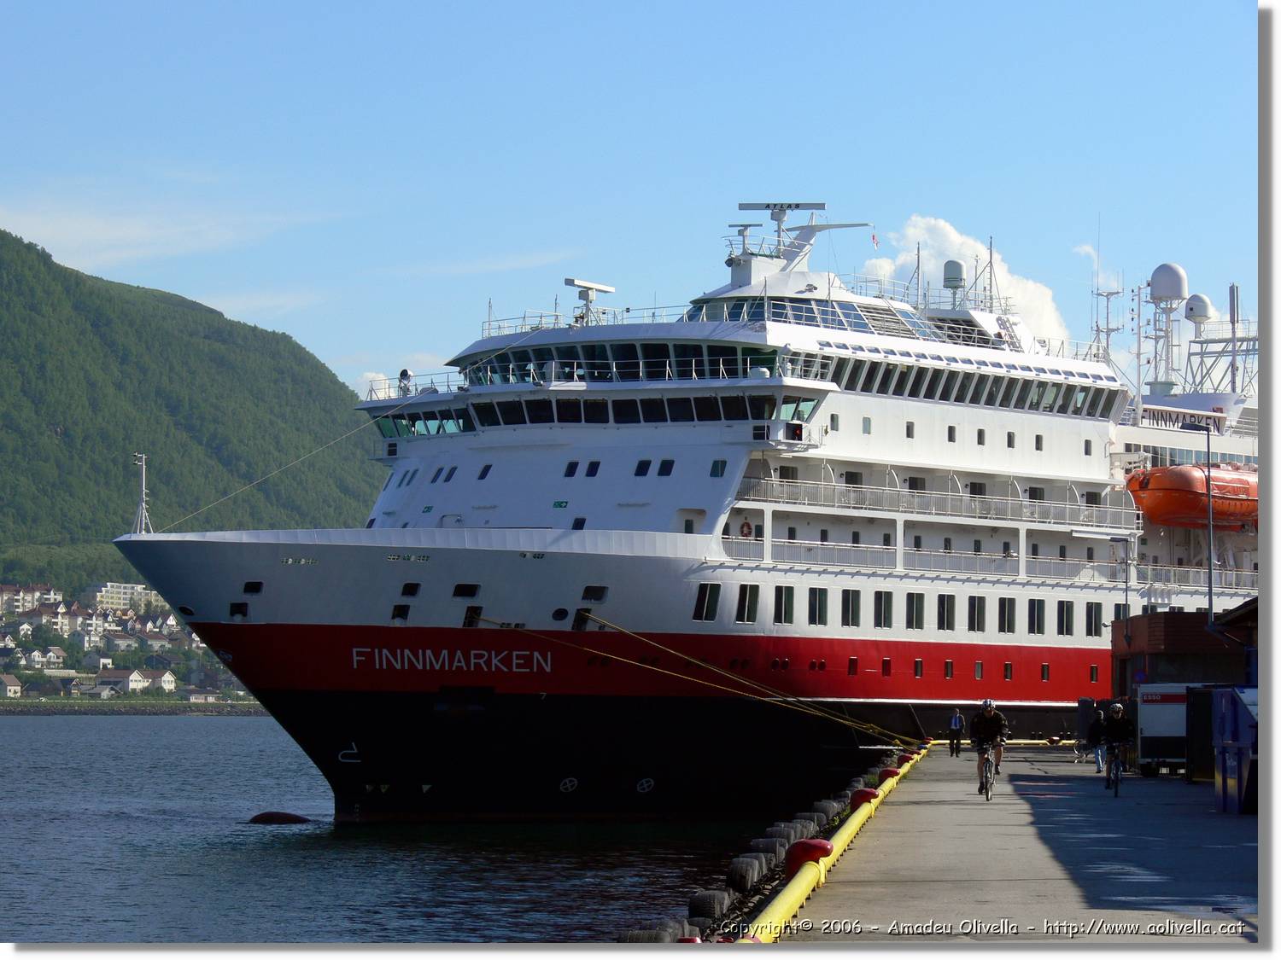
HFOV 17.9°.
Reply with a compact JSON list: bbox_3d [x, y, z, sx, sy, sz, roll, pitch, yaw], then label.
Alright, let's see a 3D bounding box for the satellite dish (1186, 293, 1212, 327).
[{"bbox_3d":[30.789,-9.389,224.636,1.470,1.750,1.470,1,-3,0],"label":"satellite dish"}]

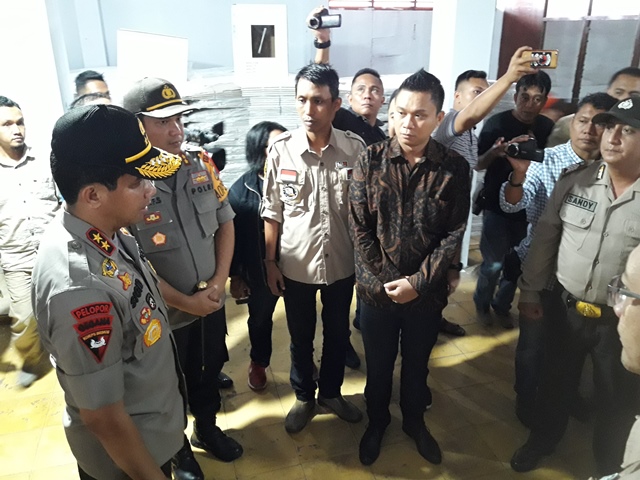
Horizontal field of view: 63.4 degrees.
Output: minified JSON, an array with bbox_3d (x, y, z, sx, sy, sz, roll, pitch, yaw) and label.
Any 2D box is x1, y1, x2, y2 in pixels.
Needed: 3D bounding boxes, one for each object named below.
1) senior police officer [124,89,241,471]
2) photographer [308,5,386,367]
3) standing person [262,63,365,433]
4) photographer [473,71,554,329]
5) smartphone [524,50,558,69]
[{"bbox_3d":[-0.549,0.205,2.138,0.540,1.670,0.400,-14,24,-33],"label":"senior police officer"},{"bbox_3d":[0.188,-0.242,2.913,0.500,1.970,0.460,2,20,5],"label":"photographer"},{"bbox_3d":[-0.019,0.107,2.338,0.480,1.710,0.340,-1,20,-2],"label":"standing person"},{"bbox_3d":[1.219,-0.211,3.289,0.500,1.640,0.420,6,21,18],"label":"photographer"},{"bbox_3d":[0.933,-0.764,2.190,0.155,0.077,0.012,0,20,0],"label":"smartphone"}]

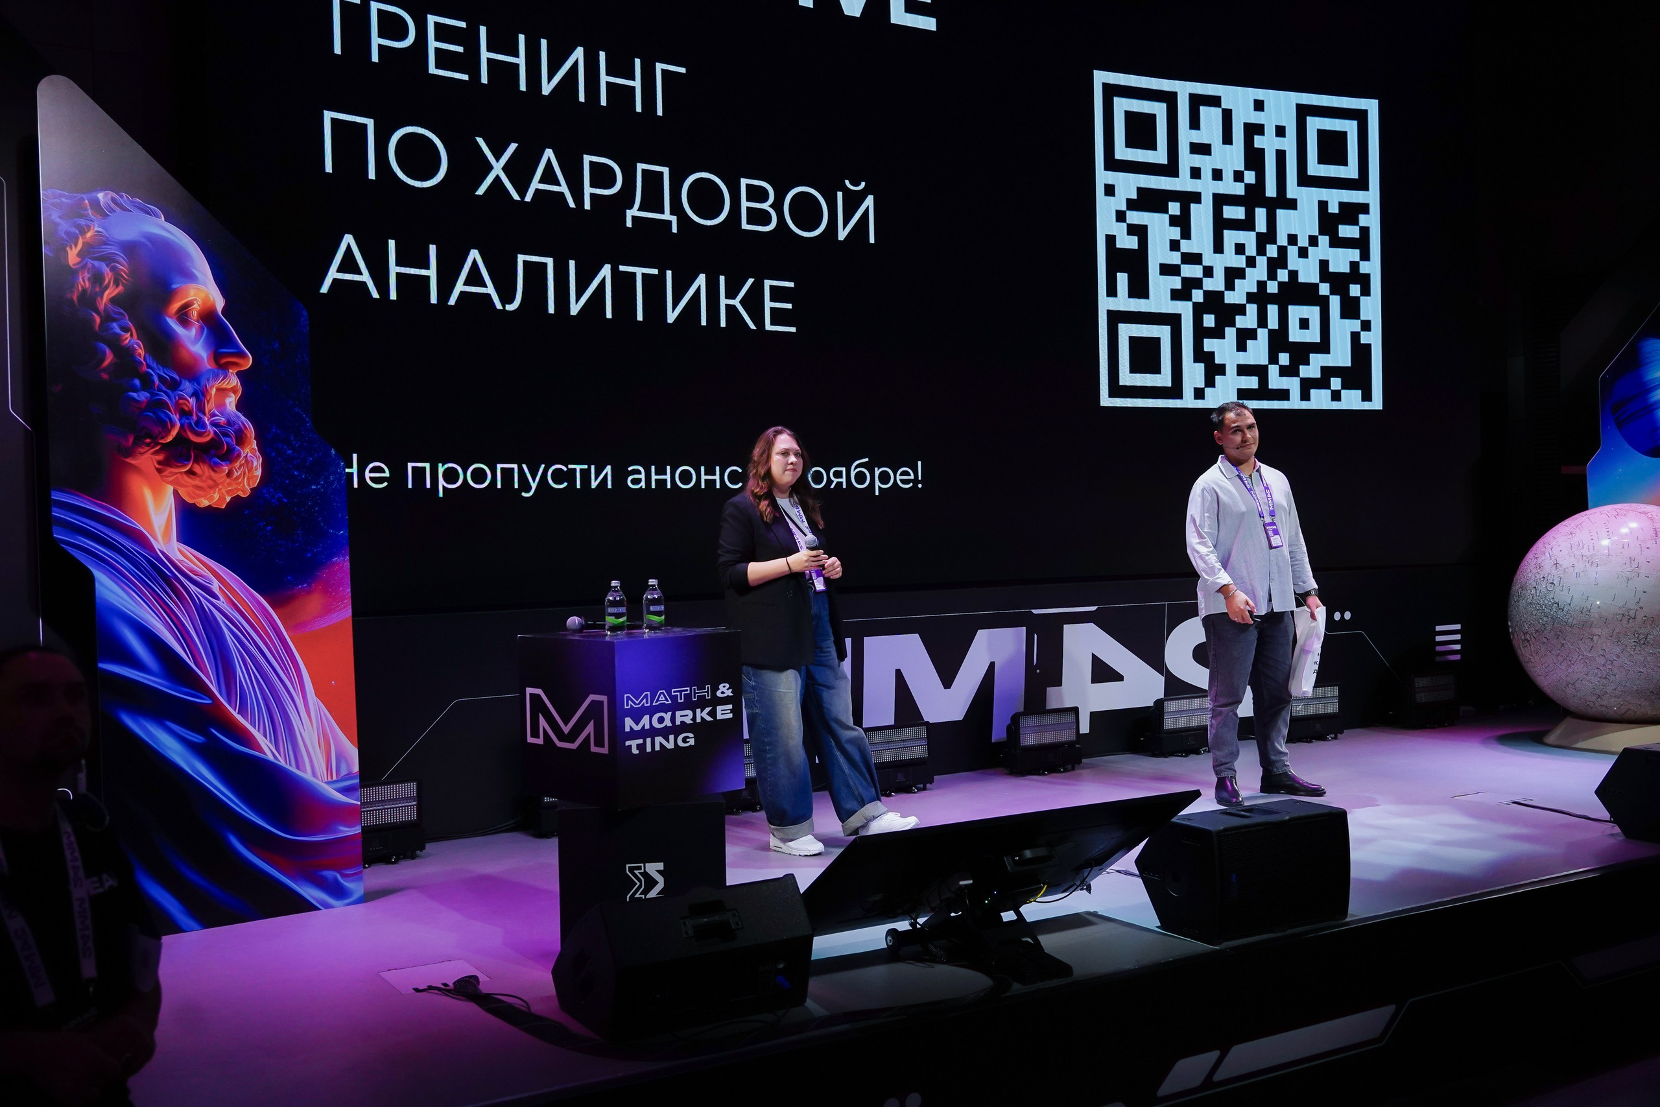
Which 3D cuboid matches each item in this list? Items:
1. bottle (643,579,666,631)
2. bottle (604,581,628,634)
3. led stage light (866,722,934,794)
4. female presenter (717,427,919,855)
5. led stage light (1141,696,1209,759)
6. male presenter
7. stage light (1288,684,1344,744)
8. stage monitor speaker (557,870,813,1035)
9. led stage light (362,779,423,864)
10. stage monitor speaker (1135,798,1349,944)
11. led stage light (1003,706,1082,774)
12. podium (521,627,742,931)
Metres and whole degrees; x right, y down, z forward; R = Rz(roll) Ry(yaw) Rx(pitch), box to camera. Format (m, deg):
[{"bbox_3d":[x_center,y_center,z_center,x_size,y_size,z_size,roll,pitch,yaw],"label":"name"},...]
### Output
[{"bbox_3d":[-0.560,0.169,4.860,0.066,0.170,0.066,-1,1,-5],"label":"bottle"},{"bbox_3d":[-0.670,0.173,4.780,0.066,0.170,0.066,-1,1,-5],"label":"bottle"},{"bbox_3d":[0.288,1.000,7.449,0.395,0.318,0.200,-2,1,-30],"label":"led stage light"},{"bbox_3d":[-0.017,0.337,6.268,0.700,1.700,0.480,-2,1,-42],"label":"female presenter"},{"bbox_3d":[1.937,0.946,8.405,0.395,0.318,0.200,-2,1,-25],"label":"led stage light"},{"bbox_3d":[1.966,0.220,7.015,0.600,1.820,0.400,-2,1,-18],"label":"male presenter"},{"bbox_3d":[2.768,0.920,8.876,0.395,0.318,0.200,-2,1,-20],"label":"stage light"},{"bbox_3d":[-0.416,1.063,4.194,0.557,0.340,0.510,-2,1,-29],"label":"stage monitor speaker"},{"bbox_3d":[-1.858,1.071,6.103,0.395,0.318,0.200,-2,1,-37],"label":"led stage light"},{"bbox_3d":[1.321,1.007,4.909,0.550,0.350,0.370,-2,1,-29],"label":"stage monitor speaker"},{"bbox_3d":[1.100,0.972,8.009,0.395,0.318,0.200,-2,1,-27],"label":"led stage light"},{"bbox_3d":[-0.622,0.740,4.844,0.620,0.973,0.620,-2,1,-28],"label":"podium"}]

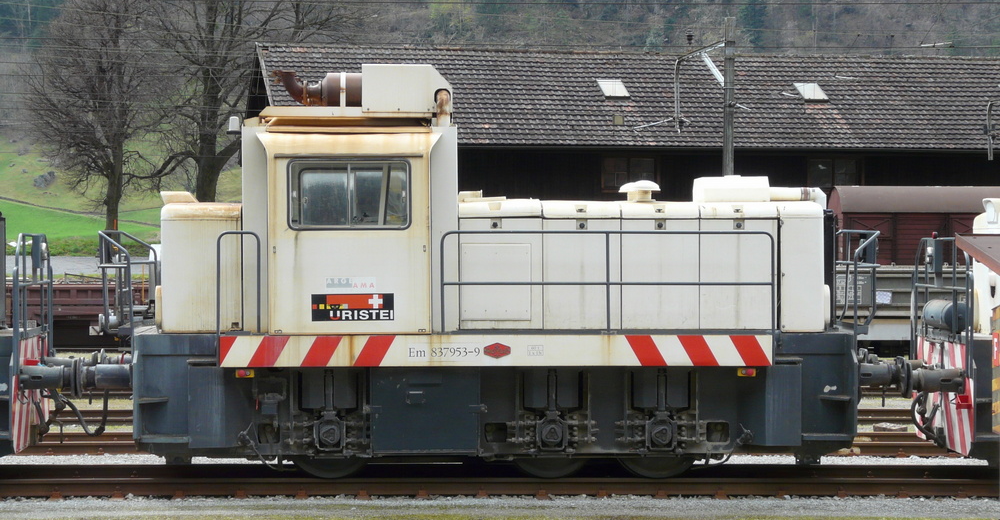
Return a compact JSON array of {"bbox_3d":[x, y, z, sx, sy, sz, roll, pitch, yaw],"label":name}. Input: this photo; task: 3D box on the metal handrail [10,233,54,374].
[{"bbox_3d":[-4.754,0.420,22.700,0.200,1.360,2.300,0,0,-3],"label":"metal handrail"}]

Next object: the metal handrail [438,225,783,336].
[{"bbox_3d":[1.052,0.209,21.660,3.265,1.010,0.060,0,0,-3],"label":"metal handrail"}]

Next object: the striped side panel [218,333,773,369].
[{"bbox_3d":[-0.024,0.884,21.640,5.360,0.315,0.080,0,0,-3],"label":"striped side panel"}]

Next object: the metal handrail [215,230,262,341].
[{"bbox_3d":[-2.517,0.235,21.460,0.440,1.050,0.060,0,0,-3],"label":"metal handrail"}]

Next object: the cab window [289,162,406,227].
[{"bbox_3d":[-1.465,-0.633,21.600,1.190,0.670,0.060,0,0,-3],"label":"cab window"}]

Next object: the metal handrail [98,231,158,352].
[{"bbox_3d":[-3.811,0.320,22.750,0.420,1.220,2.300,0,0,-3],"label":"metal handrail"}]

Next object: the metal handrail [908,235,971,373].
[{"bbox_3d":[4.627,0.450,23.260,0.200,1.380,2.300,0,0,-3],"label":"metal handrail"}]

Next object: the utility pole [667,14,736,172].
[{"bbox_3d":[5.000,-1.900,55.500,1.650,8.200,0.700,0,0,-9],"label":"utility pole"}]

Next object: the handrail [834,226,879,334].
[{"bbox_3d":[3.614,0.270,23.200,0.360,1.120,2.300,0,0,-3],"label":"handrail"}]

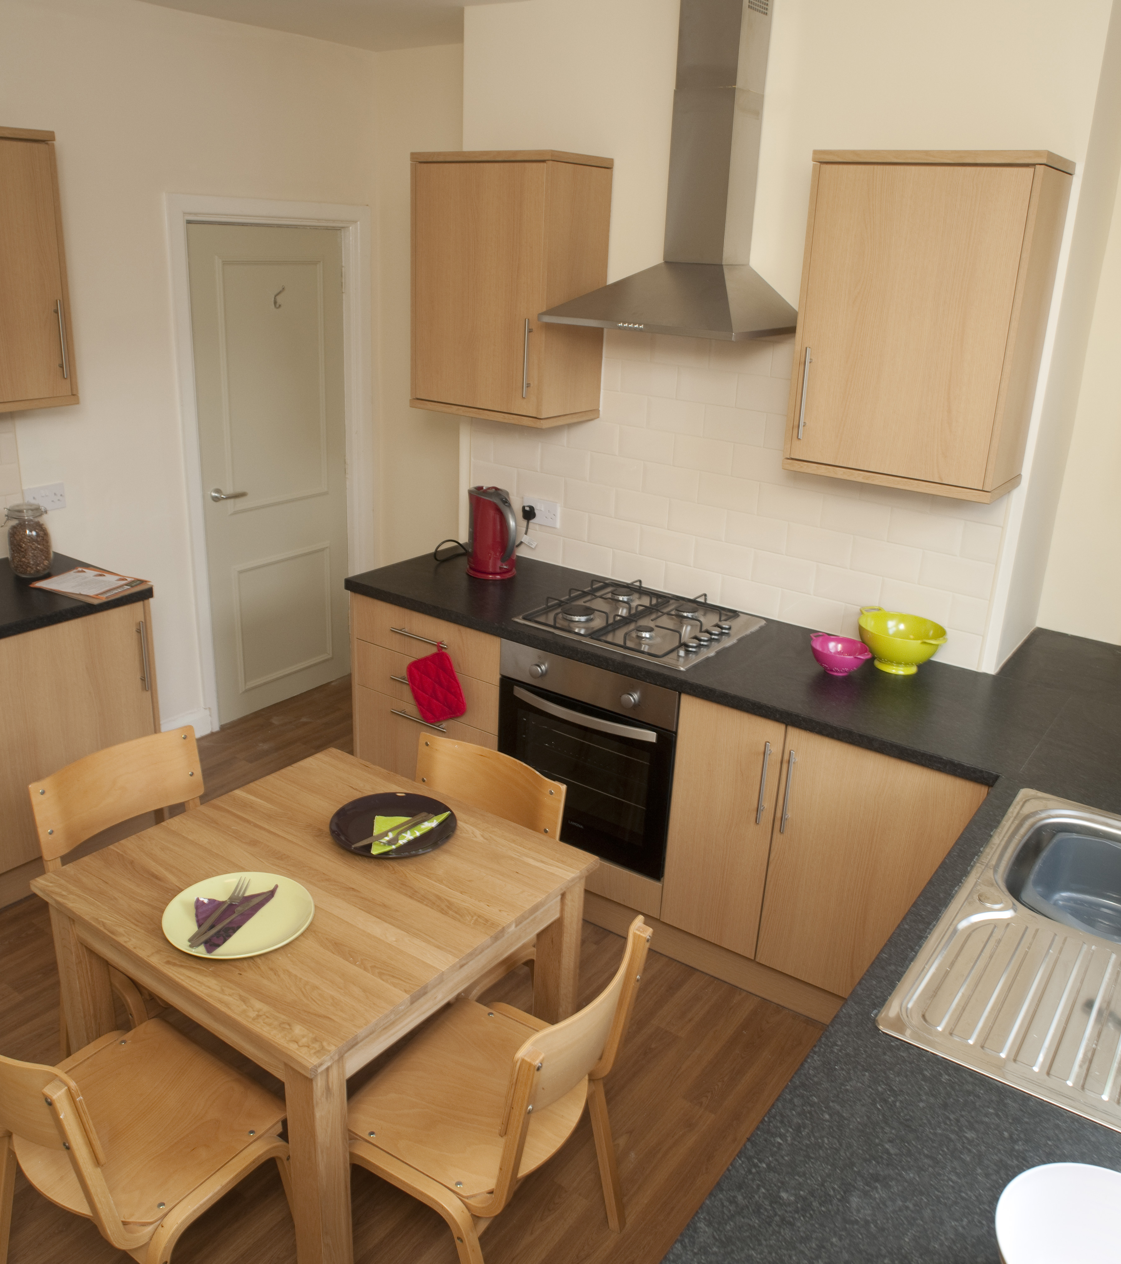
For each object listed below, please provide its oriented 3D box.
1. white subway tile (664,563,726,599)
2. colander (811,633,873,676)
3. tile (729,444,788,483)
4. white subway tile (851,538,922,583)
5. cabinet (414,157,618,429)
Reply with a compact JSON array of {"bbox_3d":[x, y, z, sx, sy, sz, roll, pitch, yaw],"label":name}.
[{"bbox_3d":[0.420,-0.160,3.358,0.200,0.100,0.010,16,25,32],"label":"white subway tile"},{"bbox_3d":[0.748,0.072,2.833,0.156,0.076,0.195,-9,23,-30],"label":"colander"},{"bbox_3d":[0.598,-0.493,3.117,0.200,0.100,0.010,16,24,32],"label":"tile"},{"bbox_3d":[0.920,-0.208,2.973,0.200,0.100,0.010,16,24,32],"label":"white subway tile"},{"bbox_3d":[-0.160,-1.056,3.247,0.522,0.749,0.306,16,25,32],"label":"cabinet"}]

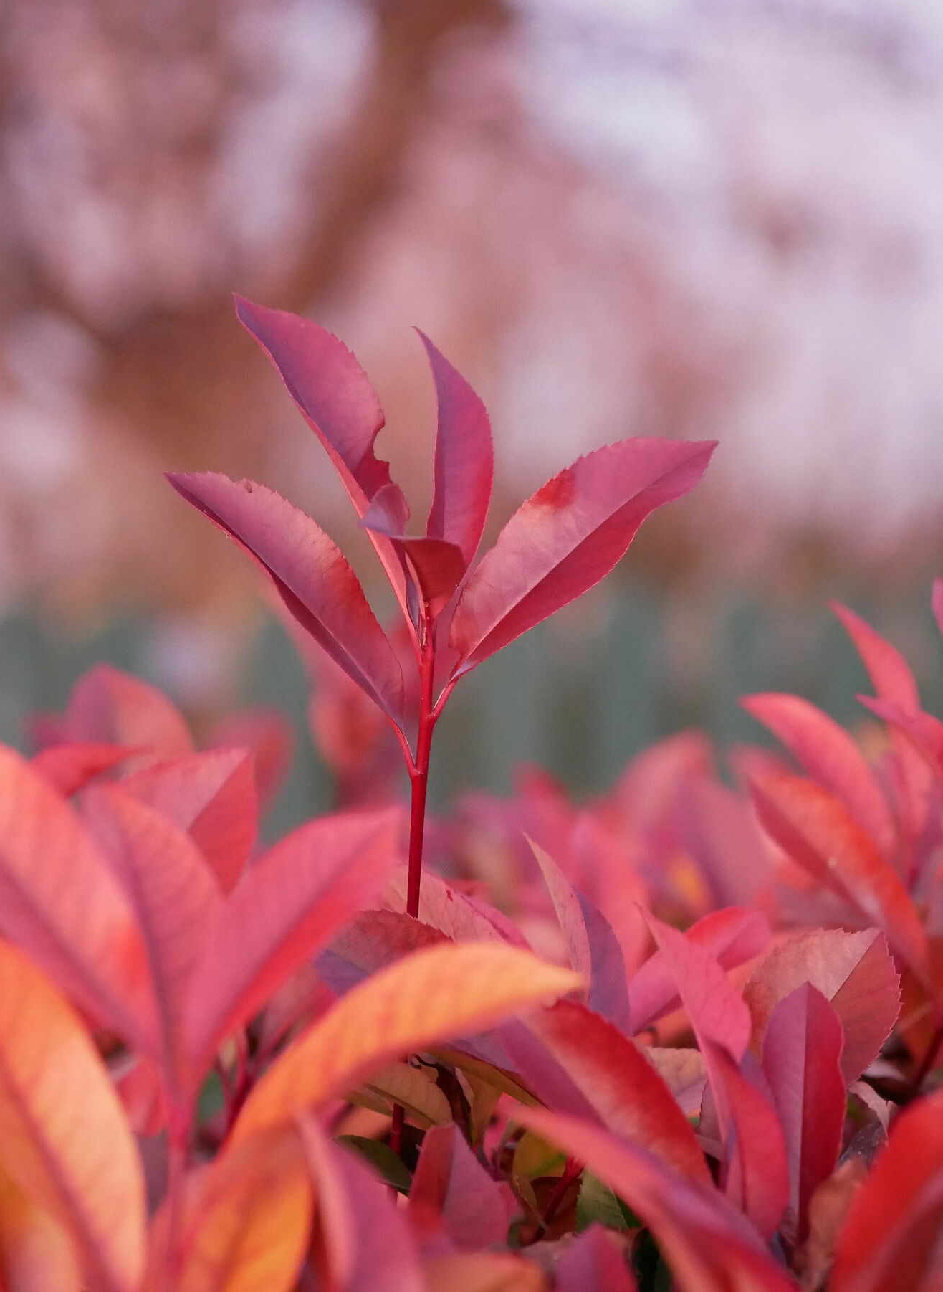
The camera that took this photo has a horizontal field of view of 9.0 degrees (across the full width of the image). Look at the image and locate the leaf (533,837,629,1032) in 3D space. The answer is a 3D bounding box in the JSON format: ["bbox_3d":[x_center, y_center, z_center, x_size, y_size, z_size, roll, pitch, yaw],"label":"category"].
[{"bbox_3d":[0.024,0.066,1.310,0.015,0.052,0.014,-18,-12,-19],"label":"leaf"}]

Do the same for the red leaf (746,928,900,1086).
[{"bbox_3d":[0.078,0.081,1.330,0.031,0.044,0.012,33,-13,2],"label":"red leaf"}]

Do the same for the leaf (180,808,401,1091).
[{"bbox_3d":[-0.033,0.055,1.080,0.021,0.064,0.013,33,-10,27],"label":"leaf"}]

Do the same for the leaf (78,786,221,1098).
[{"bbox_3d":[-0.060,0.056,1.110,0.025,0.064,0.014,-14,-20,-11],"label":"leaf"}]

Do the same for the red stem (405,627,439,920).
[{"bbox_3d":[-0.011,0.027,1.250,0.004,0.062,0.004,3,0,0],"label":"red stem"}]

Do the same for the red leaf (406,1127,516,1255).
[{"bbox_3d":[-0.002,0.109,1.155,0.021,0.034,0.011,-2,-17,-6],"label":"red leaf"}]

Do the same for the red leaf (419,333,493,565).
[{"bbox_3d":[-0.004,-0.039,1.300,0.017,0.062,0.016,-4,-14,-13],"label":"red leaf"}]

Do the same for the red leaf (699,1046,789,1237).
[{"bbox_3d":[0.053,0.097,1.170,0.013,0.040,0.010,-17,0,-29],"label":"red leaf"}]

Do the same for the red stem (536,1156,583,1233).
[{"bbox_3d":[0.019,0.116,1.260,0.004,0.018,0.004,25,0,0],"label":"red stem"}]

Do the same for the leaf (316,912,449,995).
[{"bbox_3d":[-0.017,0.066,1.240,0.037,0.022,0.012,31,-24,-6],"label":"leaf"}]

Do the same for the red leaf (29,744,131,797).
[{"bbox_3d":[-0.077,0.027,1.163,0.028,0.011,0.016,-35,47,-10],"label":"red leaf"}]

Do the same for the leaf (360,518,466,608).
[{"bbox_3d":[-0.012,-0.016,1.185,0.020,0.020,0.014,-17,30,-9],"label":"leaf"}]

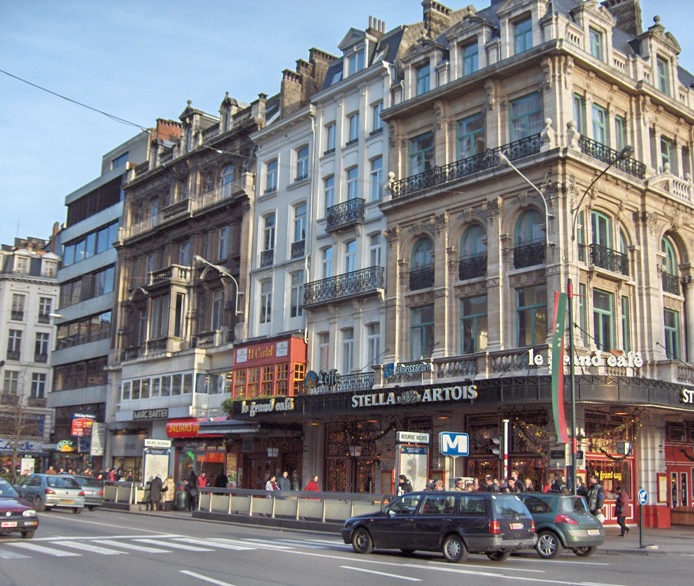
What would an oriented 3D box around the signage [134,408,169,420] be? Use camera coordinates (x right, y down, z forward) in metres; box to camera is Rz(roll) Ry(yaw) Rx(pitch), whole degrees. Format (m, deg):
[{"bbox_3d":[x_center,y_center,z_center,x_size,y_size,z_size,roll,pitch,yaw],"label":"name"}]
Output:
[{"bbox_3d":[-11.891,7.361,53.148,0.150,0.600,4.400,11,-15,-39],"label":"signage"}]

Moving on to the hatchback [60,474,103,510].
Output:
[{"bbox_3d":[-12.602,8.960,39.387,1.700,1.420,4.250,11,-15,-40],"label":"hatchback"}]

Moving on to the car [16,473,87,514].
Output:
[{"bbox_3d":[-12.153,8.087,35.421,1.690,1.390,4.030,11,-15,-39],"label":"car"}]

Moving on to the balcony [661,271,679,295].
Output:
[{"bbox_3d":[13.566,-0.340,36.902,1.501,0.831,0.200,12,-16,-41],"label":"balcony"}]

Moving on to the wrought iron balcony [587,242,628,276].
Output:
[{"bbox_3d":[10.190,-1.234,34.159,2.480,0.870,0.280,11,-15,-41],"label":"wrought iron balcony"}]

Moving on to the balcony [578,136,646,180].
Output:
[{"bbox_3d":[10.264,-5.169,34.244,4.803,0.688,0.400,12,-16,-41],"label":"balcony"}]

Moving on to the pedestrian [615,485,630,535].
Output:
[{"bbox_3d":[8.882,7.050,28.195,0.550,1.620,0.480,6,-13,-21],"label":"pedestrian"}]

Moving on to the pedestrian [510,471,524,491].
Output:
[{"bbox_3d":[5.025,6.153,25.792,0.350,1.830,0.500,2,-11,-5],"label":"pedestrian"}]

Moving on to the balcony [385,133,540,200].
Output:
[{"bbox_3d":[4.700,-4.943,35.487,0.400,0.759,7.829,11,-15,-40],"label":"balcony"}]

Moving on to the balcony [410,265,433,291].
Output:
[{"bbox_3d":[3.229,-0.650,37.418,0.250,0.880,1.530,12,-16,-40],"label":"balcony"}]

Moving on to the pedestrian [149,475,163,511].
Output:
[{"bbox_3d":[-8.315,8.712,38.360,0.580,1.580,0.400,8,-13,-28],"label":"pedestrian"}]

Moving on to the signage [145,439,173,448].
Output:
[{"bbox_3d":[-8.383,6.695,39.000,1.350,0.360,0.150,11,-15,-39],"label":"signage"}]

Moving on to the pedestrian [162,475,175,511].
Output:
[{"bbox_3d":[-8.134,9.080,39.740,0.500,1.640,0.400,4,-12,-12],"label":"pedestrian"}]

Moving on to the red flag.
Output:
[{"bbox_3d":[5.576,1.922,22.929,0.550,4.020,0.250,8,-14,-29],"label":"red flag"}]

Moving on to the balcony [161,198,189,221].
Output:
[{"bbox_3d":[-9.976,-4.808,52.470,0.700,0.795,3.636,11,-15,-38],"label":"balcony"}]

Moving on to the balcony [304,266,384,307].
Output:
[{"bbox_3d":[-0.206,-0.201,40.025,0.500,1.095,5.113,11,-15,-39],"label":"balcony"}]

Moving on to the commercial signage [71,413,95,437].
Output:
[{"bbox_3d":[-17.557,8.763,58.386,1.700,1.470,0.200,11,-15,-39],"label":"commercial signage"}]

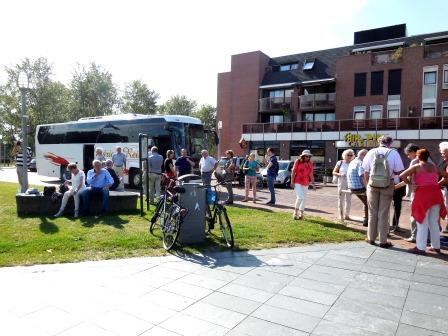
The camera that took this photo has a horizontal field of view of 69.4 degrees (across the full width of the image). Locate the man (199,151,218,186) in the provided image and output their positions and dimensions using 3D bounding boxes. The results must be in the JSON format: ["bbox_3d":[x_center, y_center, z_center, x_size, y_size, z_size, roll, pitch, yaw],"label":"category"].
[{"bbox_3d":[-0.545,0.260,10.572,0.550,1.720,0.380,0,2,-18],"label":"man"}]

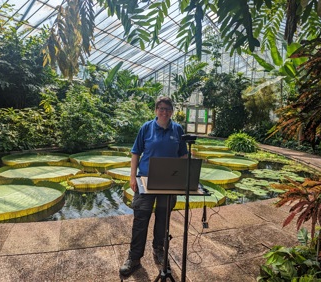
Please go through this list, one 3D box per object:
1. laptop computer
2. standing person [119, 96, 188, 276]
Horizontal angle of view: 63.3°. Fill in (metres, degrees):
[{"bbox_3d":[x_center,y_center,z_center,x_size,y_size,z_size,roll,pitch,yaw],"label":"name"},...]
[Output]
[{"bbox_3d":[0.088,0.227,1.942,0.360,0.245,0.285,2,5,-5],"label":"laptop computer"},{"bbox_3d":[-0.048,0.410,2.469,0.580,1.650,0.470,2,5,-8],"label":"standing person"}]

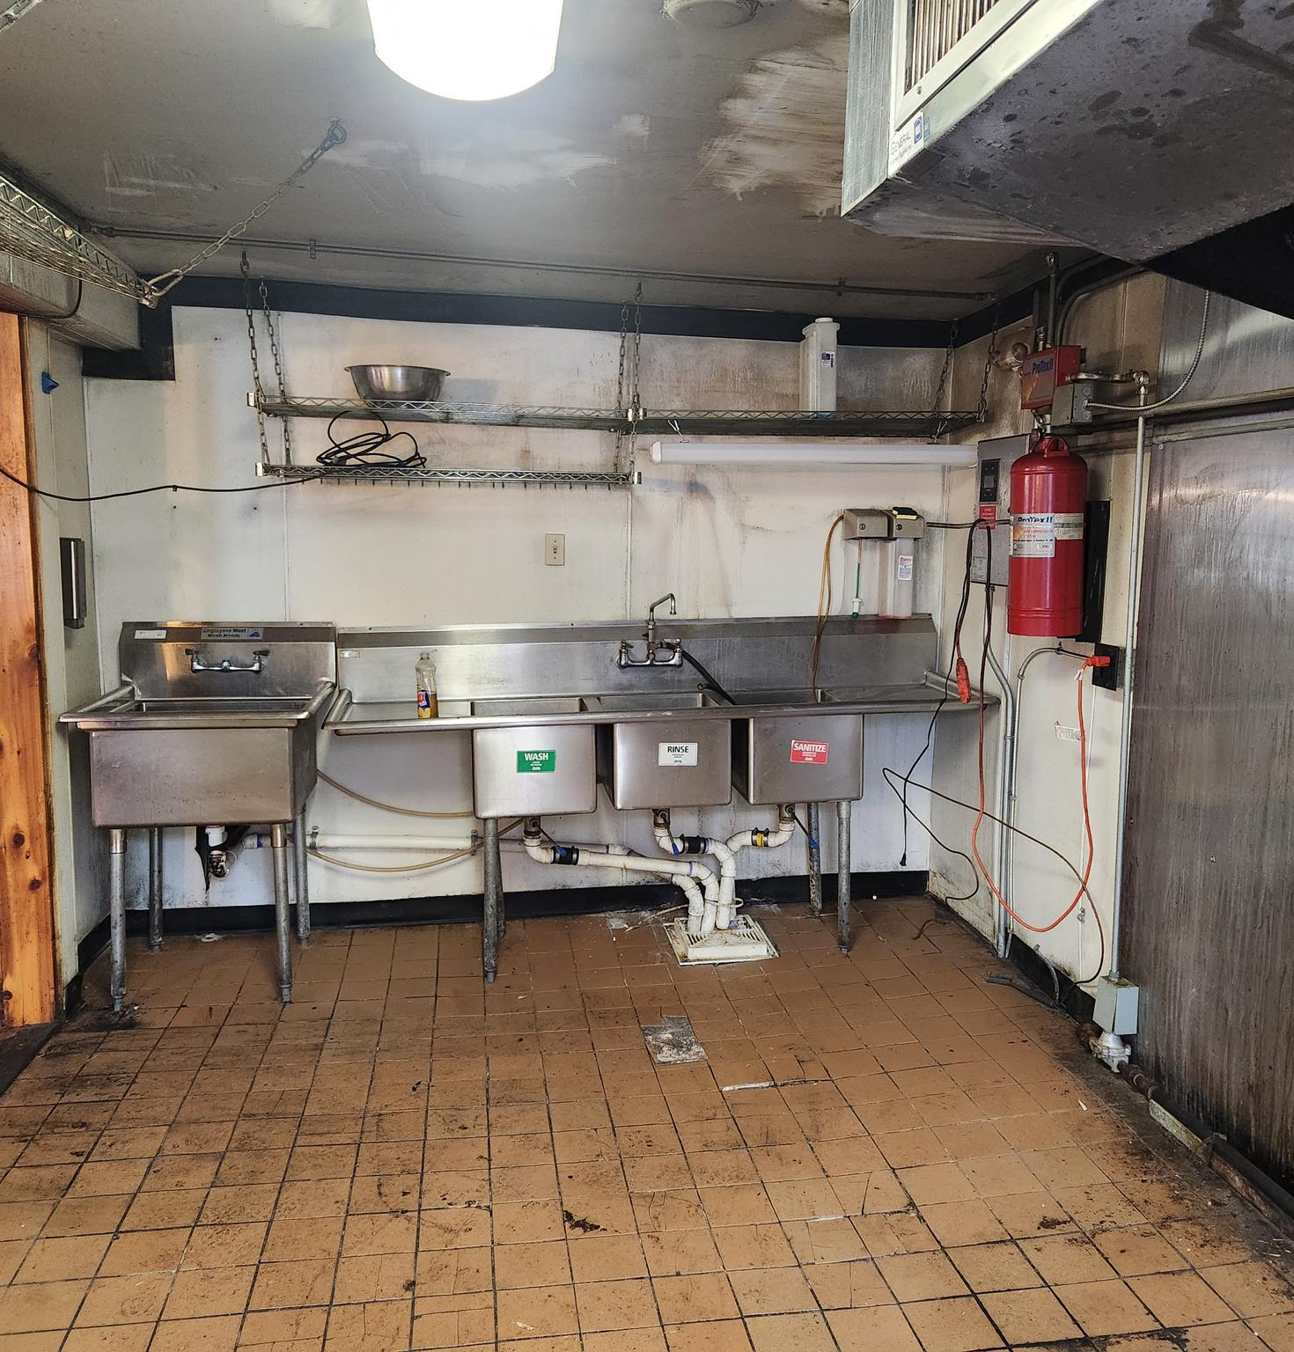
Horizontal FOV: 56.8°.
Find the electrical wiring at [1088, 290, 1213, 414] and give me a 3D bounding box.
[{"bbox_3d":[1.278,-0.815,3.090,0.053,0.251,0.502,-1,7,-8],"label":"electrical wiring"}]

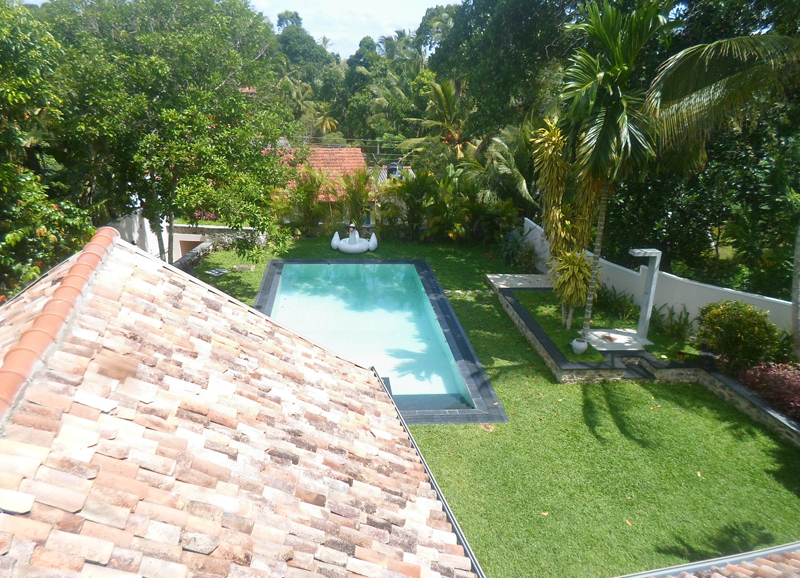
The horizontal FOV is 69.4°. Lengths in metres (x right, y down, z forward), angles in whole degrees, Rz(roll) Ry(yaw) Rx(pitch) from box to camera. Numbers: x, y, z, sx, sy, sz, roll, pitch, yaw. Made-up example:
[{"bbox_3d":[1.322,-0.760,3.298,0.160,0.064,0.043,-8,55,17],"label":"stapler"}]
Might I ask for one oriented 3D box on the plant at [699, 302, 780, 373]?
[{"bbox_3d":[7.142,0.993,12.228,1.620,1.520,1.500,0,20,-7],"label":"plant"}]

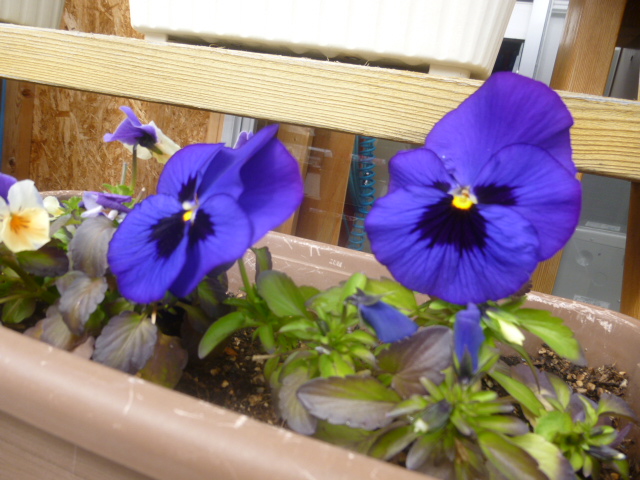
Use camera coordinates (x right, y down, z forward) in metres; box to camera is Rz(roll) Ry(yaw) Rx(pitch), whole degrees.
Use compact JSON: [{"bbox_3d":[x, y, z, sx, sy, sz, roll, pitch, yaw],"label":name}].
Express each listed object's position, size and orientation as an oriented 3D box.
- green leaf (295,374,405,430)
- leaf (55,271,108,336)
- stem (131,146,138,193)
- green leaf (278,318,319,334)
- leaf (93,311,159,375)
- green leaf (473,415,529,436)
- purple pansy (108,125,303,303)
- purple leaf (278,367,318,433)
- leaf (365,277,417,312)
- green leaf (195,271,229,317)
[{"bbox_3d":[0.010,0.055,0.156,0.036,0.009,0.022,3,41,-6],"label":"green leaf"},{"bbox_3d":[-0.105,0.028,0.205,0.021,0.030,0.008,15,-27,2],"label":"leaf"},{"bbox_3d":[-0.112,-0.043,0.280,0.003,0.028,0.003,9,10,0],"label":"stem"},{"bbox_3d":[-0.009,0.036,0.195,0.018,0.005,0.010,-6,37,-6],"label":"green leaf"},{"bbox_3d":[-0.069,0.037,0.162,0.021,0.024,0.008,16,-25,2],"label":"leaf"},{"bbox_3d":[0.060,0.062,0.154,0.019,0.005,0.009,6,37,6],"label":"green leaf"},{"bbox_3d":[-0.048,-0.011,0.193,0.073,0.068,0.036,22,9,23],"label":"purple pansy"},{"bbox_3d":[-0.008,0.056,0.162,0.016,0.027,0.007,-12,-31,14],"label":"purple leaf"},{"bbox_3d":[0.034,0.026,0.220,0.027,0.007,0.019,22,56,6],"label":"leaf"},{"bbox_3d":[-0.052,0.026,0.225,0.016,0.022,0.009,-3,-12,-13],"label":"green leaf"}]

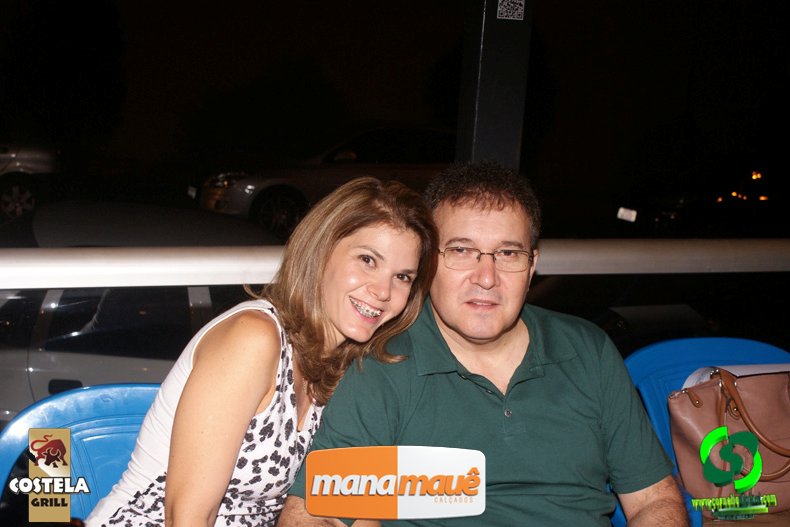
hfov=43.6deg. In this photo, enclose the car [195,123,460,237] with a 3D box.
[{"bbox_3d":[-0.443,-1.168,12.811,4.420,1.460,1.770,-1,13,-21],"label":"car"}]

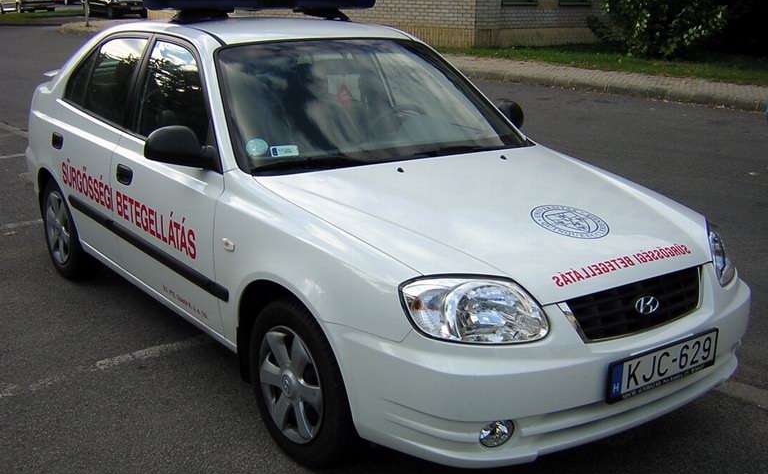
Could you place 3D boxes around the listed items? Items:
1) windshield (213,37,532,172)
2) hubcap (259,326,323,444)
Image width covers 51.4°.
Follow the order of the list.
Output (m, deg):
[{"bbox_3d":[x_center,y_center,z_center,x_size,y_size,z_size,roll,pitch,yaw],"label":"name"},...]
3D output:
[{"bbox_3d":[-0.071,-0.581,3.335,1.380,0.140,0.740,-9,51,-36],"label":"windshield"},{"bbox_3d":[-0.296,0.473,2.556,0.060,0.385,0.385,-9,18,-36],"label":"hubcap"}]

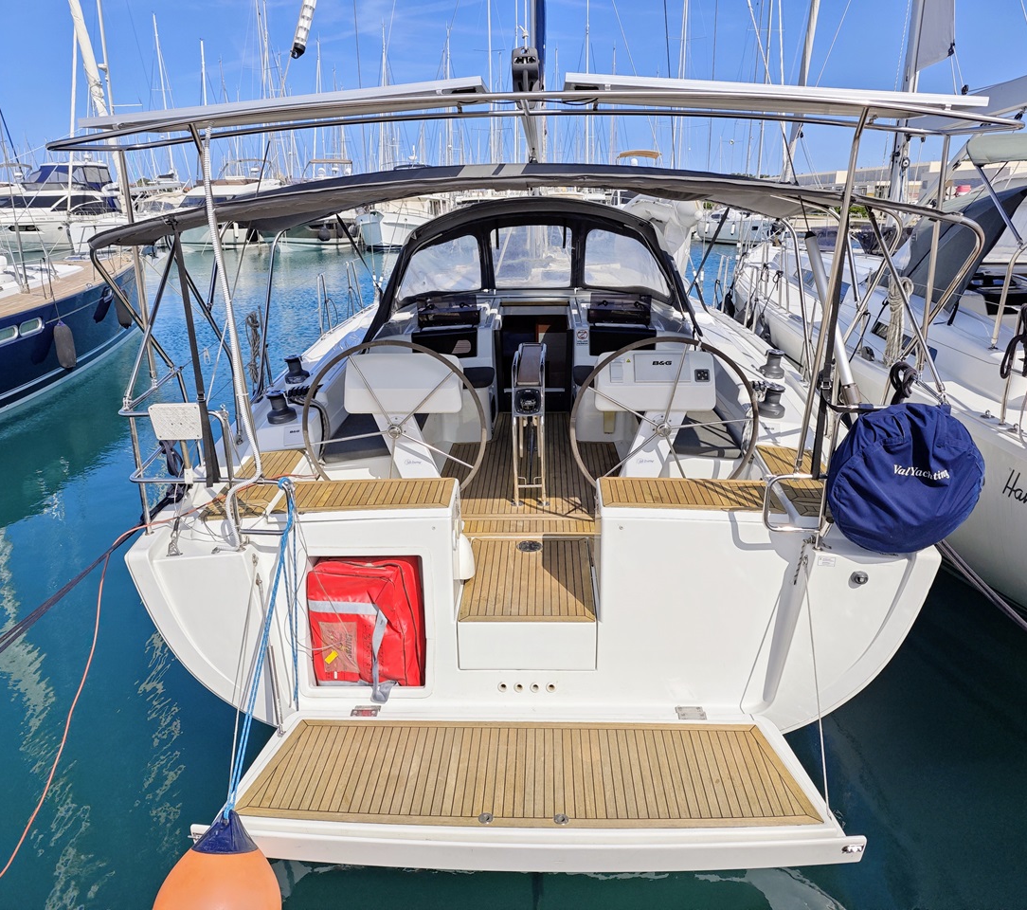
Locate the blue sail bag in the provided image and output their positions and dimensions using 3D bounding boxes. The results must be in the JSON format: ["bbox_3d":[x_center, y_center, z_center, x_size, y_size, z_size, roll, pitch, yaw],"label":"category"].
[{"bbox_3d":[1.810,0.118,3.771,0.710,0.730,0.270,-3,18,-6],"label":"blue sail bag"}]

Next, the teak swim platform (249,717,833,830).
[{"bbox_3d":[0.064,1.518,3.816,2.570,0.070,0.730,0,18,2],"label":"teak swim platform"}]

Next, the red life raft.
[{"bbox_3d":[-0.768,0.850,4.360,0.520,0.680,0.360,-1,18,0],"label":"red life raft"}]

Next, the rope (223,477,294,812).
[{"bbox_3d":[-1.176,0.862,3.749,0.100,1.521,0.080,7,-11,0],"label":"rope"}]

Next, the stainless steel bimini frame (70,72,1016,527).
[{"bbox_3d":[0.077,-0.717,4.234,3.850,2.050,2.100,0,18,2],"label":"stainless steel bimini frame"}]

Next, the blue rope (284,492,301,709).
[{"bbox_3d":[-1.109,0.749,4.067,0.055,1.200,0.050,0,18,2],"label":"blue rope"}]

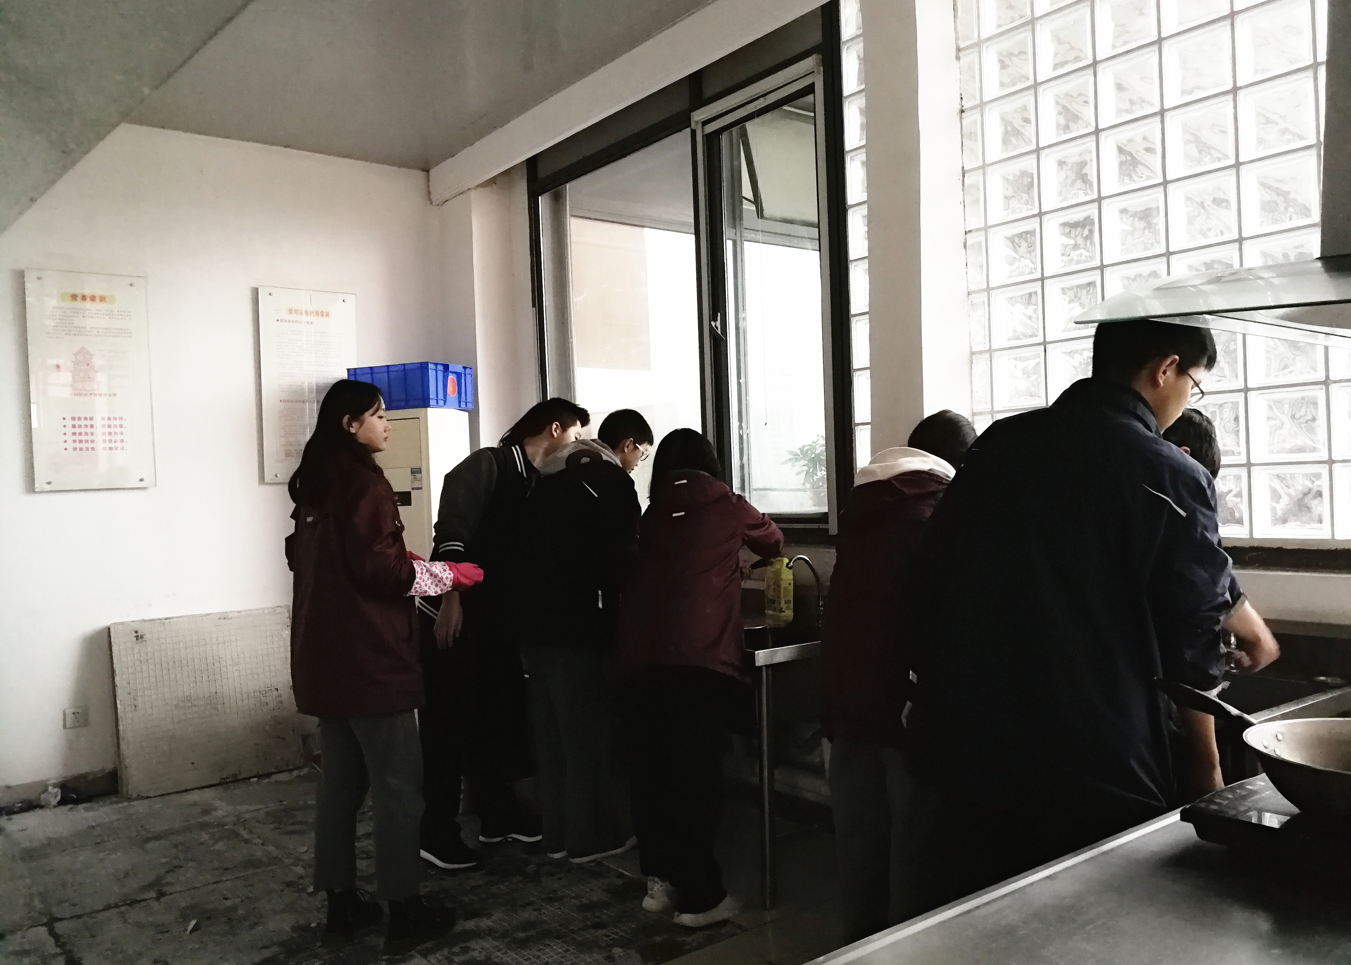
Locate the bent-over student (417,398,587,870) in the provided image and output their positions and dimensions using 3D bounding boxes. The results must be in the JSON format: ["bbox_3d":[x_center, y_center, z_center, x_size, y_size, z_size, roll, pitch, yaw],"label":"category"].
[{"bbox_3d":[-0.625,0.503,3.780,0.600,1.630,0.500,-2,0,-5],"label":"bent-over student"}]

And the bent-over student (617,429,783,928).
[{"bbox_3d":[0.072,0.561,3.220,0.470,1.470,0.550,-2,0,40],"label":"bent-over student"}]

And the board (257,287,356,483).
[{"bbox_3d":[-1.788,-0.472,5.180,0.475,0.940,0.030,-2,0,-38],"label":"board"}]

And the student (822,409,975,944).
[{"bbox_3d":[0.588,0.544,2.630,0.550,1.470,0.470,-2,0,-40],"label":"student"}]

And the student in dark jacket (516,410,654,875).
[{"bbox_3d":[-0.325,0.518,3.770,0.550,1.580,0.460,-2,0,-36],"label":"student in dark jacket"}]

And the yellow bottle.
[{"bbox_3d":[0.372,0.387,3.770,0.075,0.245,0.085,-2,0,-38],"label":"yellow bottle"}]

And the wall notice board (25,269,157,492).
[{"bbox_3d":[-2.543,-0.438,4.594,0.467,0.940,0.030,-2,0,-38],"label":"wall notice board"}]

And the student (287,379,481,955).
[{"bbox_3d":[-0.849,0.511,3.070,0.520,1.630,0.460,-2,0,-30],"label":"student"}]

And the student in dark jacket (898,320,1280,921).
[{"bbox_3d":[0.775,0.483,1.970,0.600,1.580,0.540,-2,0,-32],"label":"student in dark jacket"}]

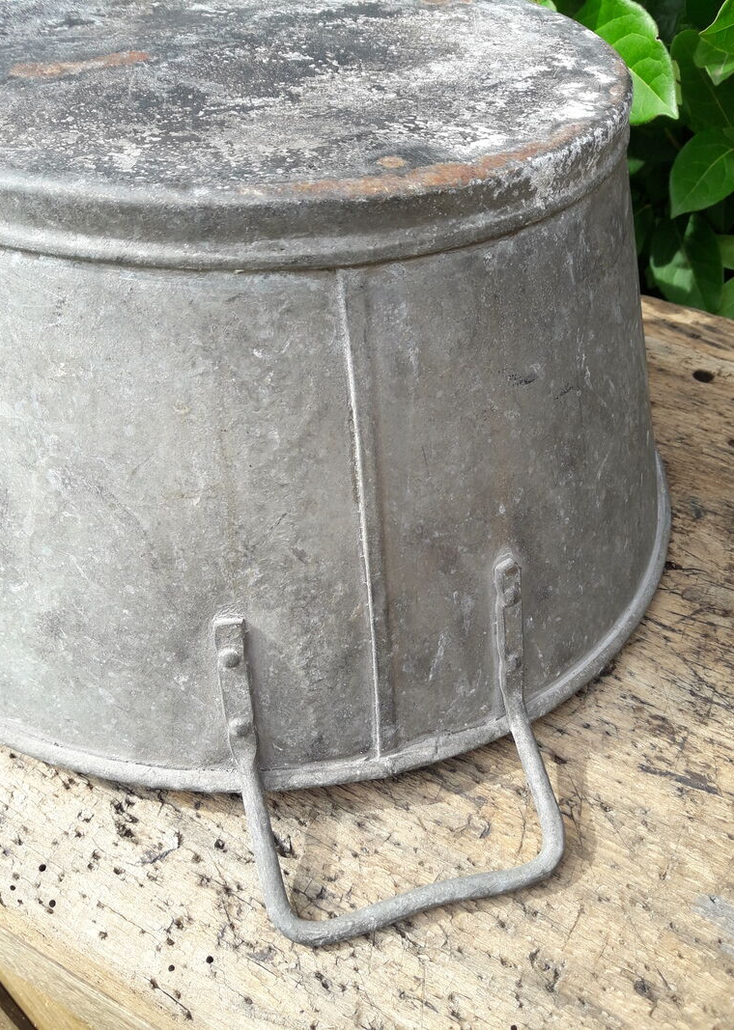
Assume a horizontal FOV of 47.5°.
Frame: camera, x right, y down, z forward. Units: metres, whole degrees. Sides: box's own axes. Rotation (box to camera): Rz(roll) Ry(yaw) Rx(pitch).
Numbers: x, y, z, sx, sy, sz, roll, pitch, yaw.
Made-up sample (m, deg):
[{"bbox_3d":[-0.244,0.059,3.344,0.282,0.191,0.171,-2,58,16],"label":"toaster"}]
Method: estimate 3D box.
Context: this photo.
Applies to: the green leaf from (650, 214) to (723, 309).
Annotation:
[{"bbox_3d":[0.231,-0.181,0.600,0.047,0.078,0.018,-10,19,30],"label":"green leaf"}]

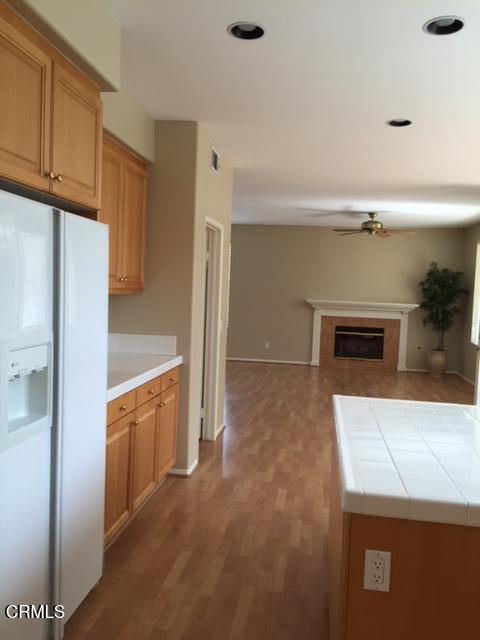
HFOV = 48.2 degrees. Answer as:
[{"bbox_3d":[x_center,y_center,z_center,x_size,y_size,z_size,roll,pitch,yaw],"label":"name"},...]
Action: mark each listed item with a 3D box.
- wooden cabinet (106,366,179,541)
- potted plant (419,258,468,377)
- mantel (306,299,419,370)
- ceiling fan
[{"bbox_3d":[-0.898,0.818,3.537,0.610,0.850,1.420,3,4,9],"label":"wooden cabinet"},{"bbox_3d":[3.642,-0.015,9.760,0.870,2.080,0.820,3,4,9],"label":"potted plant"},{"bbox_3d":[2.301,0.303,10.285,2.086,1.282,0.260,3,4,9],"label":"mantel"},{"bbox_3d":[2.082,-1.501,8.366,1.300,0.360,1.300,3,4,9],"label":"ceiling fan"}]

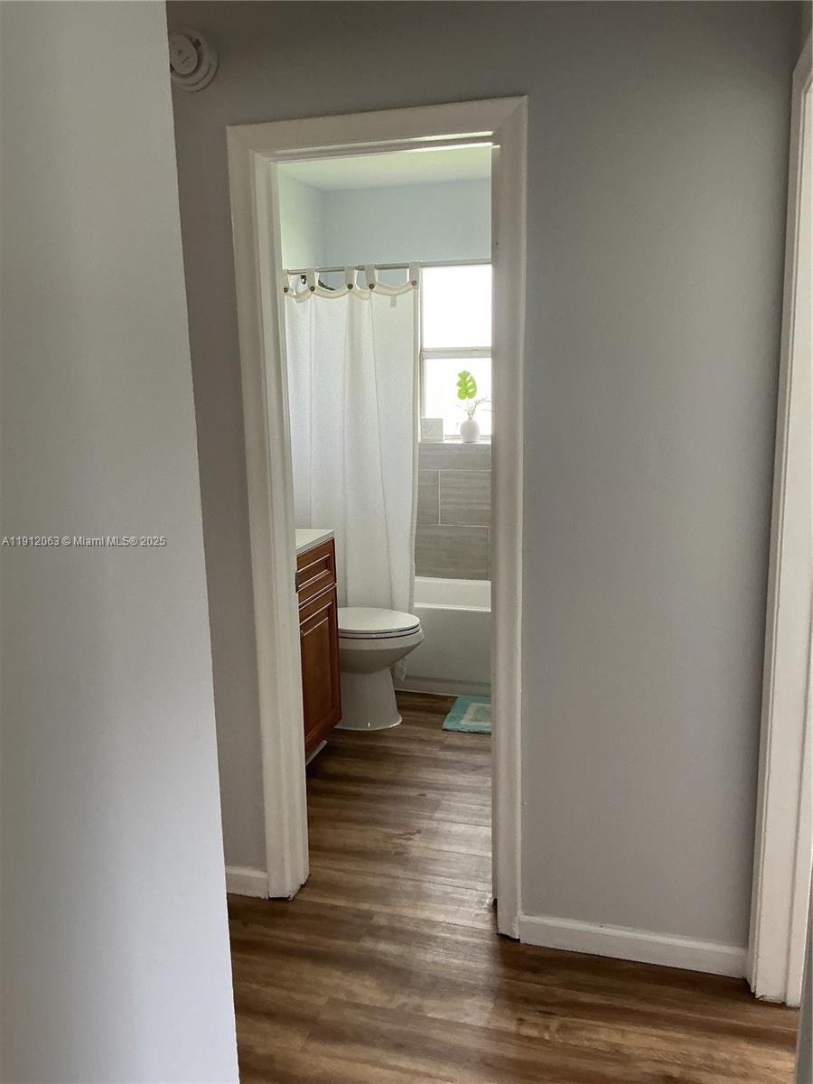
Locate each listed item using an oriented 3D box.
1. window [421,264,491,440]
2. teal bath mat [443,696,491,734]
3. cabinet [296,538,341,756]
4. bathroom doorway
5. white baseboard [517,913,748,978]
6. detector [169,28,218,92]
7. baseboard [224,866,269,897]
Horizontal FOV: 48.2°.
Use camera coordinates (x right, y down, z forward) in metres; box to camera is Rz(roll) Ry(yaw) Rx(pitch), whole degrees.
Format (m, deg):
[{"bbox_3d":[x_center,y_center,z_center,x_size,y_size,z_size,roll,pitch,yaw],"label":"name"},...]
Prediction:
[{"bbox_3d":[0.377,-0.995,4.748,0.620,0.920,0.100,2,11,16],"label":"window"},{"bbox_3d":[0.484,0.771,4.017,0.590,0.015,0.405,2,11,16],"label":"teal bath mat"},{"bbox_3d":[-0.642,0.461,3.404,0.522,0.838,0.800,2,11,16],"label":"cabinet"},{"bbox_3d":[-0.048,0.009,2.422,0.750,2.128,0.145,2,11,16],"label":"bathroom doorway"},{"bbox_3d":[0.586,1.046,2.371,0.578,0.086,0.014,2,11,16],"label":"white baseboard"},{"bbox_3d":[-0.540,-1.193,2.253,0.142,0.142,0.042,2,11,16],"label":"detector"},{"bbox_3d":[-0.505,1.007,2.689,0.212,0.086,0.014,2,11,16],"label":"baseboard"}]

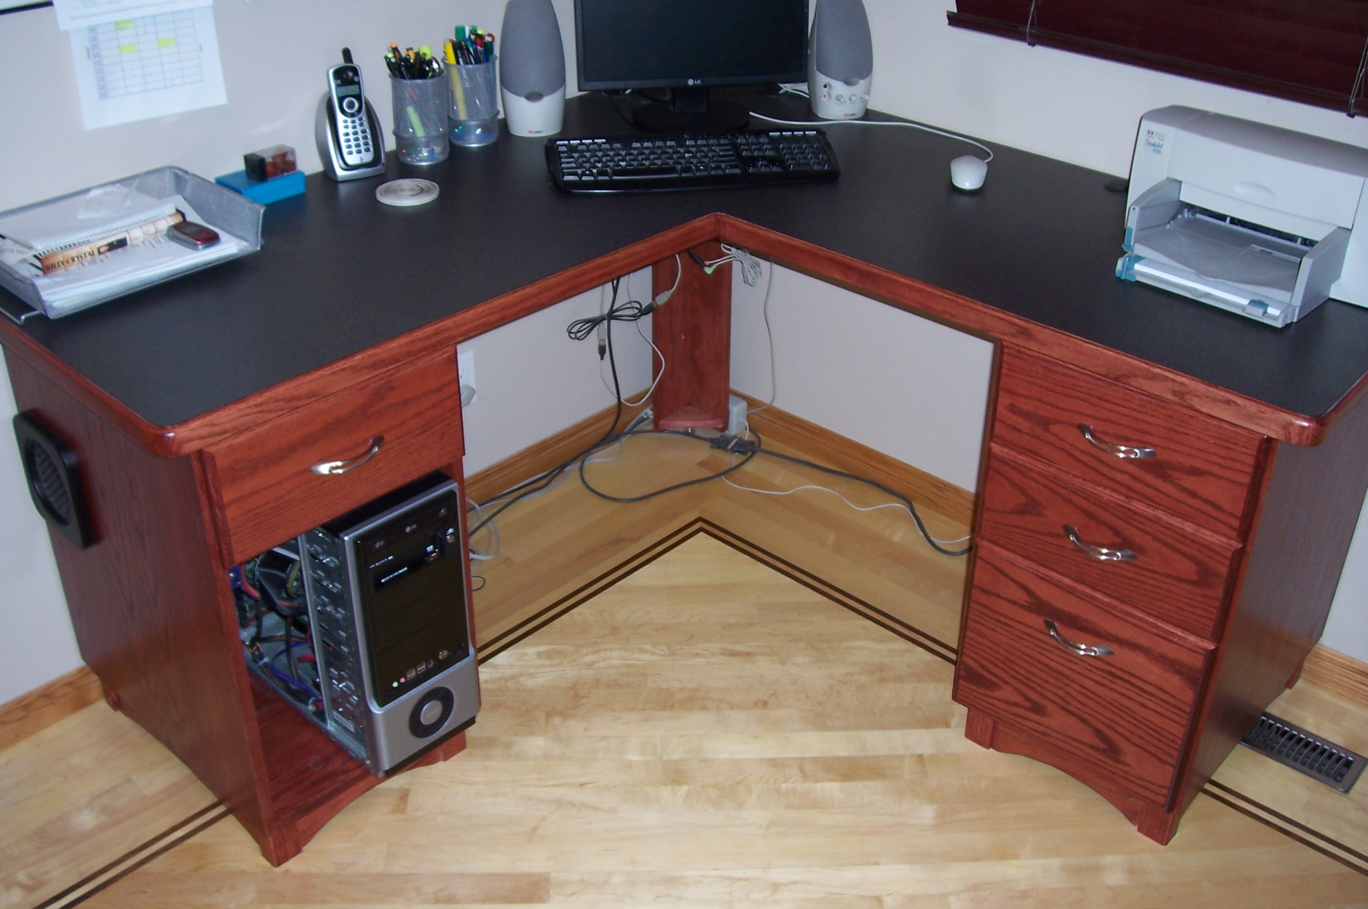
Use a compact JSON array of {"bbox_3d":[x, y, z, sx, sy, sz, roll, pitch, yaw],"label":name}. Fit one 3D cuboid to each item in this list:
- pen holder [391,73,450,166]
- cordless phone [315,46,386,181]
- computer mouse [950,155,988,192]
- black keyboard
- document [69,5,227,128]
[{"bbox_3d":[-0.428,-0.550,2.180,0.090,0.137,0.090,0,31,0],"label":"pen holder"},{"bbox_3d":[-0.529,-0.538,2.105,0.083,0.192,0.086,-17,35,-27],"label":"cordless phone"},{"bbox_3d":[0.451,-0.452,2.126,0.059,0.036,0.097,8,31,13],"label":"computer mouse"},{"bbox_3d":[0.013,-0.480,2.171,0.455,0.032,0.188,-4,31,-7],"label":"black keyboard"},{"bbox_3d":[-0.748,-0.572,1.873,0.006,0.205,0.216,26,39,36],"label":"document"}]

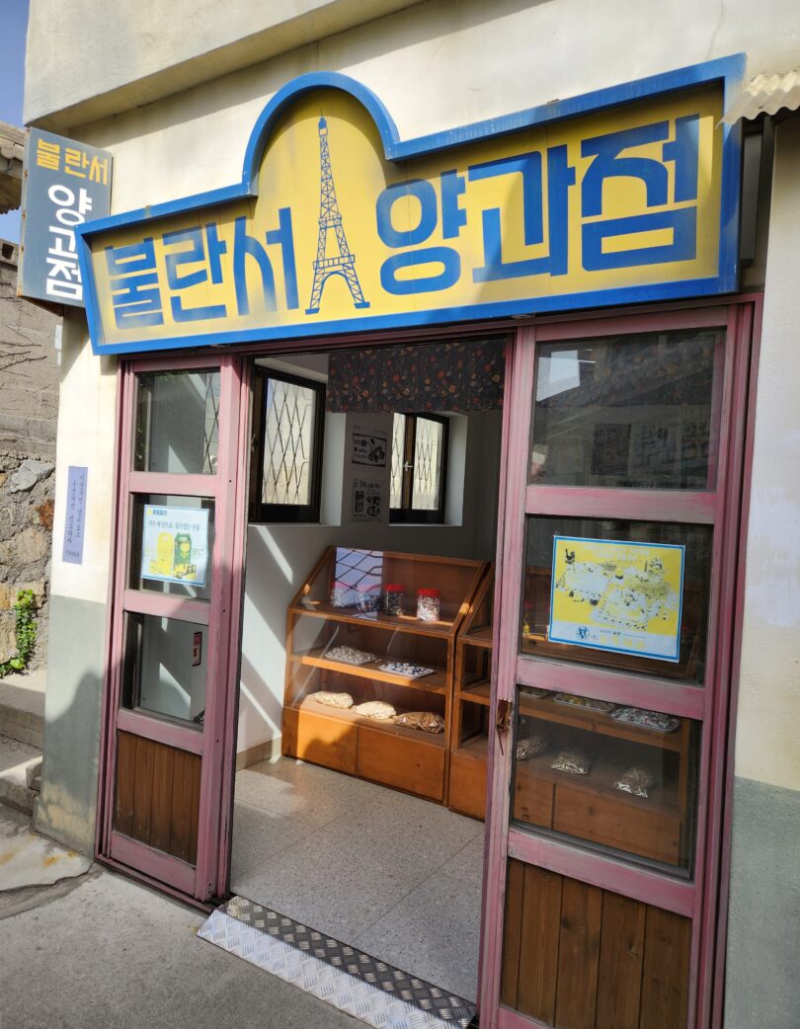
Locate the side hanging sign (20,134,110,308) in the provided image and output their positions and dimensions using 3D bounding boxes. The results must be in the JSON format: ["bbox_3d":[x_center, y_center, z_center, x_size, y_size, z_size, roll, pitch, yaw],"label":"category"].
[{"bbox_3d":[-1.417,-1.186,2.963,0.325,0.660,0.256,2,1,-35],"label":"side hanging sign"}]

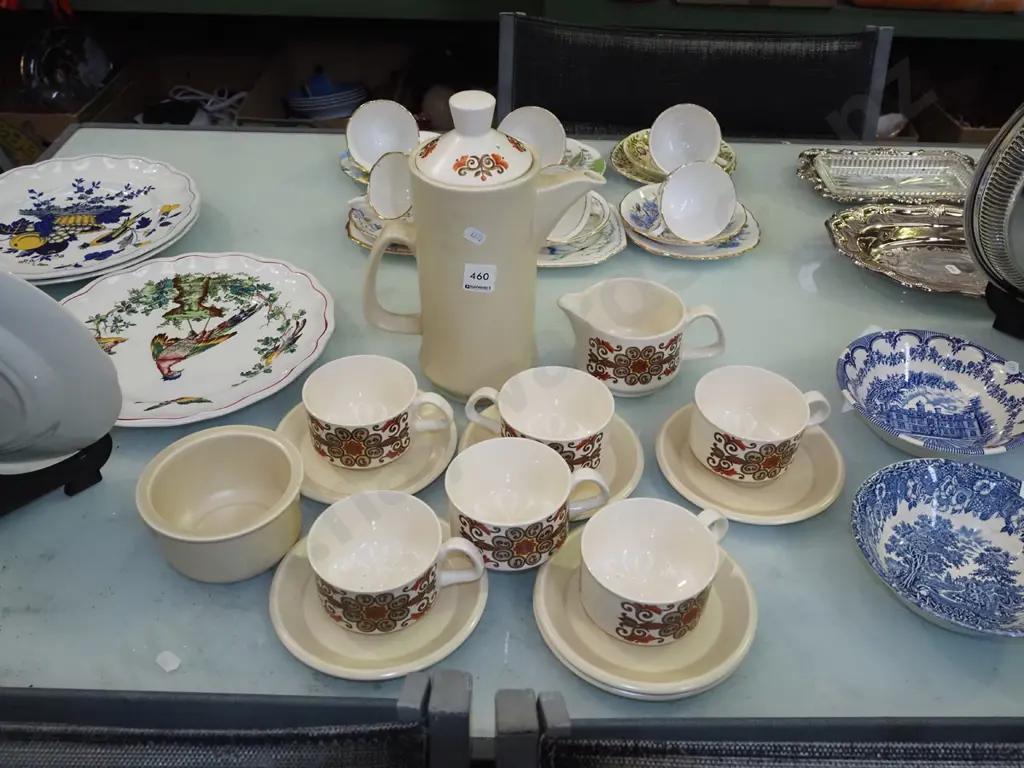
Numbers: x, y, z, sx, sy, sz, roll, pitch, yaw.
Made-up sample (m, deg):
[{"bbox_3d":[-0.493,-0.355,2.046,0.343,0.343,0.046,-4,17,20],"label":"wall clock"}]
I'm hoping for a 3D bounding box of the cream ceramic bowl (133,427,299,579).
[{"bbox_3d":[-0.203,0.090,0.679,0.112,0.060,0.112,0,39,0],"label":"cream ceramic bowl"}]

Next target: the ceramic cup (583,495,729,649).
[{"bbox_3d":[0.098,0.120,0.621,0.112,0.056,0.086,-25,45,-28],"label":"ceramic cup"}]

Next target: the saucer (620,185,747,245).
[{"bbox_3d":[0.189,-0.184,1.049,0.137,0.019,0.137,1,40,-1],"label":"saucer"}]

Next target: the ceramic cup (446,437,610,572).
[{"bbox_3d":[0.013,0.092,0.706,0.121,0.061,0.090,-4,39,-5],"label":"ceramic cup"}]

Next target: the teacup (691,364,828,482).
[{"bbox_3d":[0.202,0.035,0.766,0.118,0.062,0.089,-12,41,-15],"label":"teacup"}]

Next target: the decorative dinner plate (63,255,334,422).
[{"bbox_3d":[-0.298,-0.041,0.870,0.269,0.024,0.269,0,39,0],"label":"decorative dinner plate"}]

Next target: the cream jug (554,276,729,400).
[{"bbox_3d":[0.117,-0.040,0.856,0.155,0.072,0.094,2,40,2],"label":"cream jug"}]

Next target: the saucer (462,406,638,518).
[{"bbox_3d":[0.033,0.060,0.774,0.151,0.018,0.151,1,40,-1],"label":"saucer"}]

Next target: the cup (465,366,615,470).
[{"bbox_3d":[0.020,0.035,0.765,0.121,0.061,0.090,11,40,12],"label":"cup"}]

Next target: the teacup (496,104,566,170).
[{"bbox_3d":[0.019,-0.289,1.131,0.092,0.086,0.063,0,15,0],"label":"teacup"}]

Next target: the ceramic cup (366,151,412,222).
[{"bbox_3d":[-0.113,-0.219,1.068,0.087,0.082,0.060,30,17,32],"label":"ceramic cup"}]

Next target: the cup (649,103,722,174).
[{"bbox_3d":[0.215,-0.285,1.143,0.105,0.083,0.063,30,8,-2],"label":"cup"}]

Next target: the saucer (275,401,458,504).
[{"bbox_3d":[-0.120,0.051,0.782,0.151,0.018,0.151,1,40,-1],"label":"saucer"}]

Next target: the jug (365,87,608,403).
[{"bbox_3d":[-0.029,-0.113,0.798,0.209,0.261,0.109,6,39,7],"label":"jug"}]

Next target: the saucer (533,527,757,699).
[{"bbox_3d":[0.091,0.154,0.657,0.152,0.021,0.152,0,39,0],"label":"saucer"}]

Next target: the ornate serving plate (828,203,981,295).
[{"bbox_3d":[0.465,-0.130,0.978,0.274,0.034,0.181,8,39,9],"label":"ornate serving plate"}]

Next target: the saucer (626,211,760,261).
[{"bbox_3d":[0.201,-0.172,1.064,0.154,0.020,0.154,0,39,0],"label":"saucer"}]

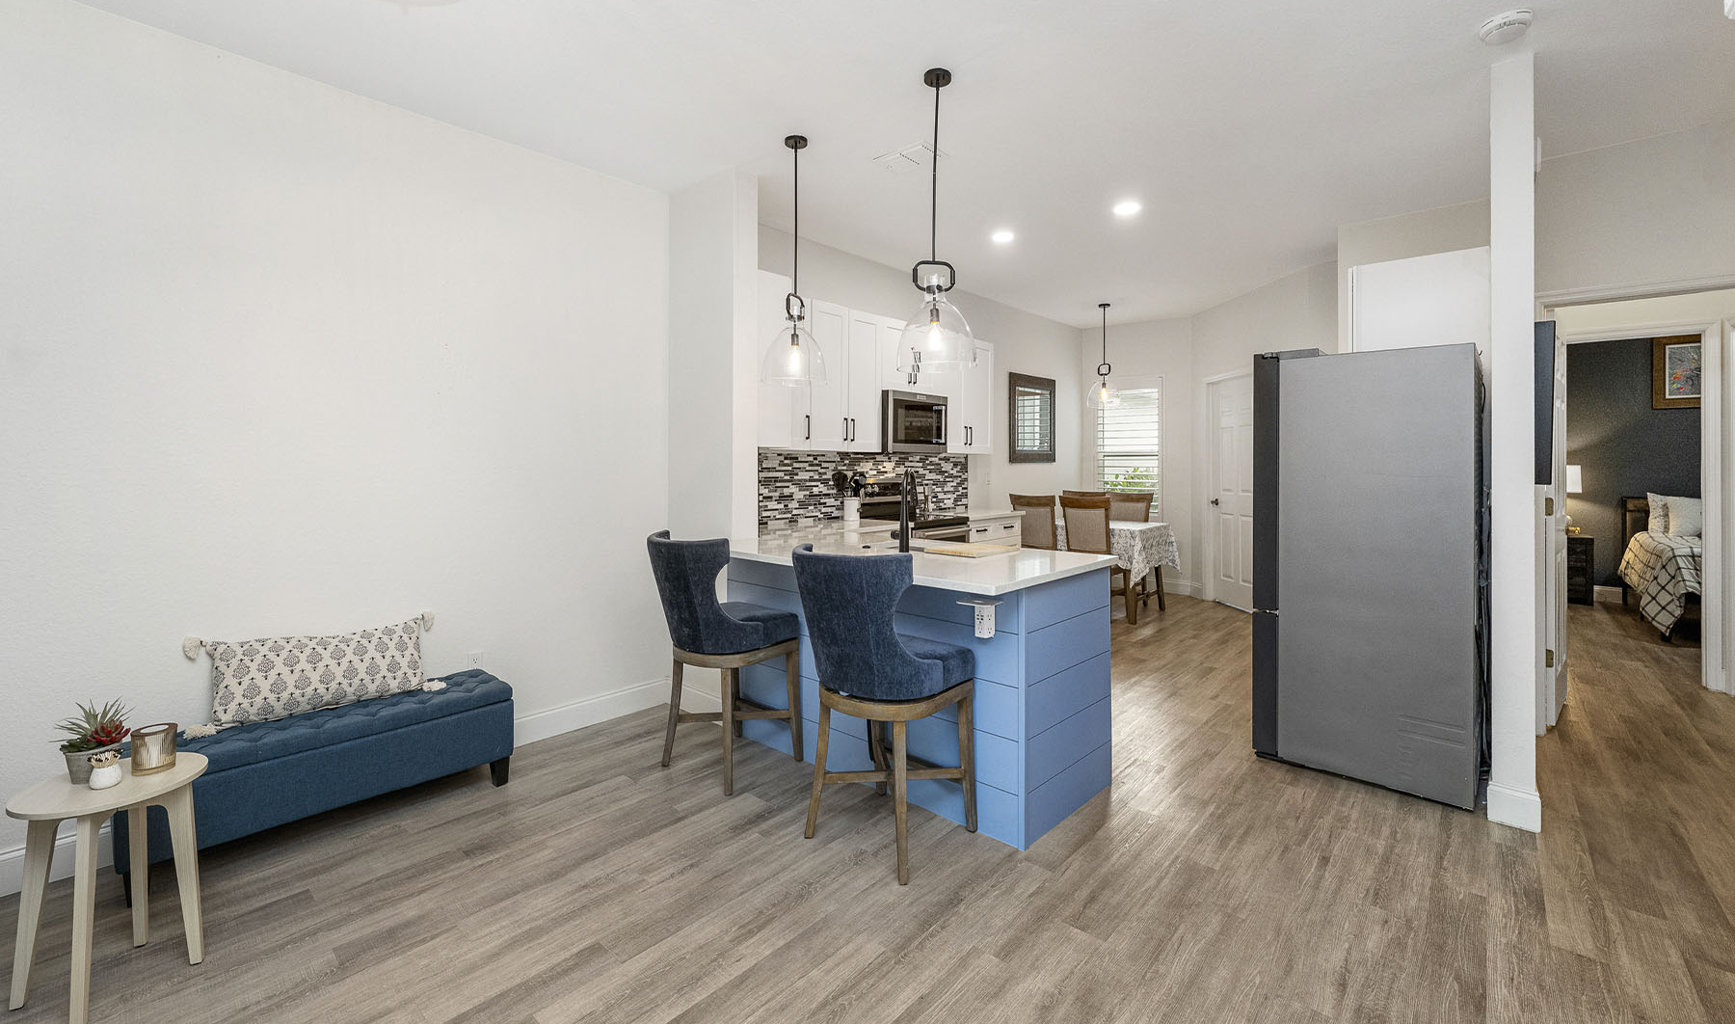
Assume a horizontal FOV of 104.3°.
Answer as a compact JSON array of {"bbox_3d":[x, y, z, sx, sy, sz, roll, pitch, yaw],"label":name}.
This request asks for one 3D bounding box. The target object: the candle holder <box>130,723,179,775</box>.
[{"bbox_3d":[-1.872,0.624,1.771,0.087,0.106,0.087,0,3,0],"label":"candle holder"}]

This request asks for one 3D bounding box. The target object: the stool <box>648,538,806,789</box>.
[{"bbox_3d":[-0.614,0.590,2.870,0.500,1.000,0.570,3,4,42],"label":"stool"}]

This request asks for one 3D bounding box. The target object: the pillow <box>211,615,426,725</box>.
[{"bbox_3d":[-2.000,0.574,2.500,0.610,0.310,0.130,-2,-9,-40],"label":"pillow"}]

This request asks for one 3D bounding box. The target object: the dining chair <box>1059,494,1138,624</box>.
[{"bbox_3d":[1.921,0.375,5.691,0.470,1.020,0.580,3,4,42],"label":"dining chair"}]

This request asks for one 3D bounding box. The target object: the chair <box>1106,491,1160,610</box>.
[{"bbox_3d":[2.321,0.335,6.196,0.470,1.020,0.580,3,4,42],"label":"chair"}]

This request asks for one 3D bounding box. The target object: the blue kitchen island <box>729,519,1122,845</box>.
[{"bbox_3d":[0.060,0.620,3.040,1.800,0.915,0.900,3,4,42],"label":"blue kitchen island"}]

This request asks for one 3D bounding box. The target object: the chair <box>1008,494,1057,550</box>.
[{"bbox_3d":[1.583,0.353,5.866,0.460,1.010,0.580,3,4,43],"label":"chair"}]

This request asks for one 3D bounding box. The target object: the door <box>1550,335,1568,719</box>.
[{"bbox_3d":[3.620,0.012,3.542,0.700,2.030,0.036,-1,1,-41],"label":"door"}]

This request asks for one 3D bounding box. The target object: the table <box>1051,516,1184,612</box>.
[{"bbox_3d":[1.946,0.473,6.024,1.240,0.750,0.740,3,4,43],"label":"table"}]

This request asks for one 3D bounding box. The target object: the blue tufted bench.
[{"bbox_3d":[-1.927,0.917,2.455,0.410,0.420,1.080,3,4,43],"label":"blue tufted bench"}]

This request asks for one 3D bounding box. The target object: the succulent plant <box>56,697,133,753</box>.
[{"bbox_3d":[-1.970,0.537,1.715,0.135,0.125,0.140,3,4,43],"label":"succulent plant"}]

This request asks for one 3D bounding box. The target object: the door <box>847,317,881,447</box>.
[{"bbox_3d":[-0.009,-0.837,4.389,0.025,0.900,0.306,3,4,43],"label":"door"}]

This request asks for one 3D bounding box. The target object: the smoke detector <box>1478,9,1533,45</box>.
[{"bbox_3d":[2.110,-1.595,2.230,0.135,0.045,0.135,3,4,43],"label":"smoke detector"}]

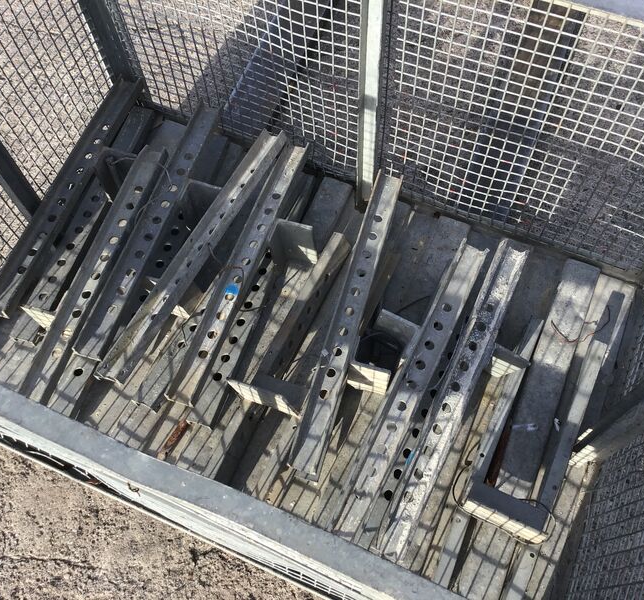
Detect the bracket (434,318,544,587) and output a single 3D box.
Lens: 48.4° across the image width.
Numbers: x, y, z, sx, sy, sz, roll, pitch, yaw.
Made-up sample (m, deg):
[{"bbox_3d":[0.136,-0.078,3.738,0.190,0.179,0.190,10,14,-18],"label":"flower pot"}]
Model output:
[{"bbox_3d":[0.285,0.263,1.249,0.043,0.021,0.545,22,68,11],"label":"bracket"}]

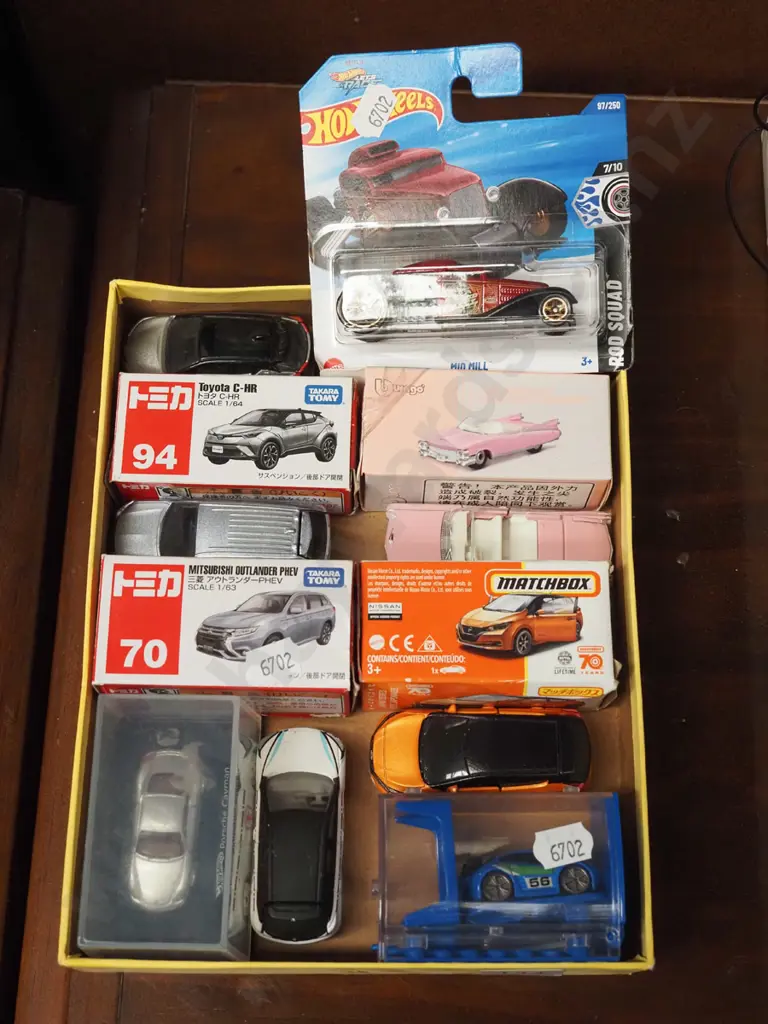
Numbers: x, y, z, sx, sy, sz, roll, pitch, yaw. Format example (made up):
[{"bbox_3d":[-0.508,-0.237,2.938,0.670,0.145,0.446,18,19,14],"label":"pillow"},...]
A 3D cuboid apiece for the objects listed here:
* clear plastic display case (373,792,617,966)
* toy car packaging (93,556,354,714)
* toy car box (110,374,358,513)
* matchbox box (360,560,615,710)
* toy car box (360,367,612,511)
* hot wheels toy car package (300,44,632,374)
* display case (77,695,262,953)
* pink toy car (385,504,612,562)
[{"bbox_3d":[0.034,0.114,0.435,0.072,0.037,0.048,0,70,0],"label":"clear plastic display case"},{"bbox_3d":[-0.050,0.040,0.459,0.079,0.033,0.042,2,68,-2],"label":"toy car packaging"},{"bbox_3d":[-0.051,-0.023,0.490,0.079,0.028,0.040,1,72,-1],"label":"toy car box"},{"bbox_3d":[0.032,0.041,0.461,0.078,0.037,0.039,0,70,0],"label":"matchbox box"},{"bbox_3d":[0.034,-0.023,0.483,0.081,0.033,0.039,2,69,0],"label":"toy car box"},{"bbox_3d":[0.026,-0.096,0.455,0.107,0.034,0.107,-2,99,5],"label":"hot wheels toy car package"},{"bbox_3d":[-0.066,0.098,0.438,0.047,0.043,0.077,1,70,0],"label":"display case"},{"bbox_3d":[0.039,0.012,0.480,0.077,0.020,0.028,1,69,-1],"label":"pink toy car"}]

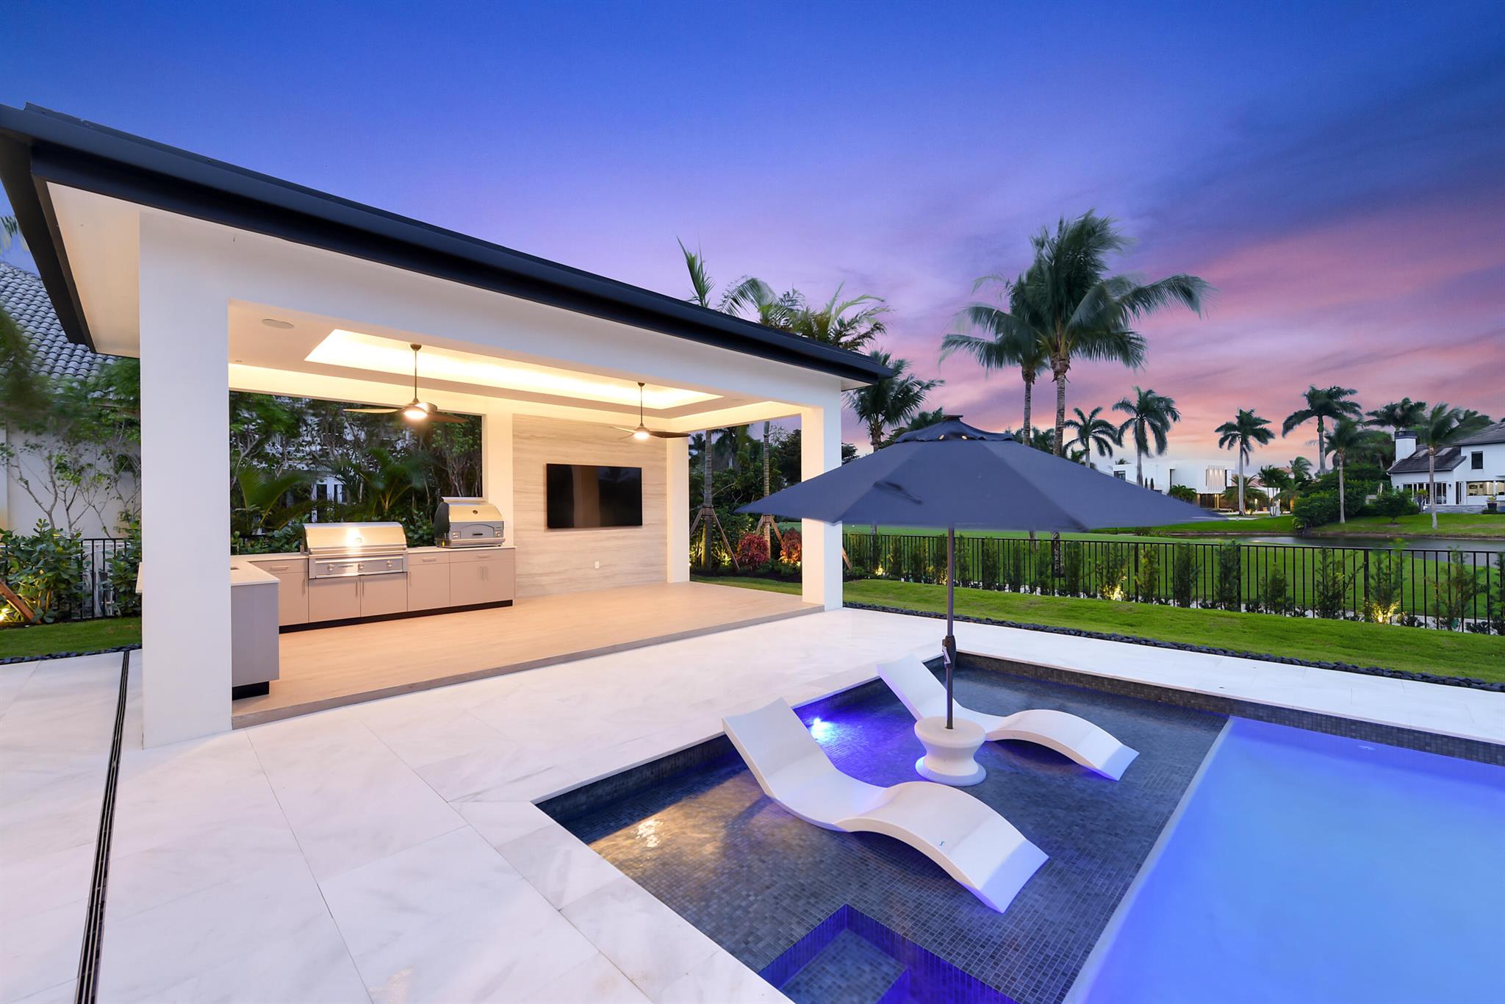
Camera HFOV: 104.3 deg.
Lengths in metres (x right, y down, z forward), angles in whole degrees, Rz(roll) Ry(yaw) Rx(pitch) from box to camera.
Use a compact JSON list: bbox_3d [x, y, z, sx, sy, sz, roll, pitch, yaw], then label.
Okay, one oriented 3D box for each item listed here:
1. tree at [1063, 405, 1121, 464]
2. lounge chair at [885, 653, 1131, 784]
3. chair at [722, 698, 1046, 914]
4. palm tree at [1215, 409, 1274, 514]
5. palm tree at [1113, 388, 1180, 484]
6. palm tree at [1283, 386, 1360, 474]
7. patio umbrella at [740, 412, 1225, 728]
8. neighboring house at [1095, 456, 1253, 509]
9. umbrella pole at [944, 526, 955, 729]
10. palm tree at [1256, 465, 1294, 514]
[{"bbox_3d":[41.591,-5.131,72.000,6.000,13.299,6.000,-1,-1,30],"label":"tree"},{"bbox_3d":[1.961,1.712,4.749,1.880,0.550,0.580,-1,-1,45],"label":"lounge chair"},{"bbox_3d":[0.682,1.718,3.542,1.880,0.550,0.580,-1,-1,45],"label":"chair"},{"bbox_3d":[58.580,-4.708,70.000,5.500,12.648,5.500,-1,-1,40],"label":"palm tree"},{"bbox_3d":[42.215,-5.502,63.000,5.900,13.913,5.900,-1,-1,34],"label":"palm tree"},{"bbox_3d":[55.259,-4.978,57.000,5.600,12.817,5.600,-1,-1,44],"label":"palm tree"},{"bbox_3d":[1.321,0.554,3.961,2.820,2.248,2.820,-1,-1,45],"label":"patio umbrella"},{"bbox_3d":[70.197,-2.755,98.000,22.000,8.854,14.000,-1,-1,34],"label":"neighboring house"},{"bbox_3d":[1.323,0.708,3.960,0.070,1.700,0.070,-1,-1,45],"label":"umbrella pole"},{"bbox_3d":[67.724,-1.602,76.000,3.900,6.408,3.900,-1,-1,42],"label":"palm tree"}]

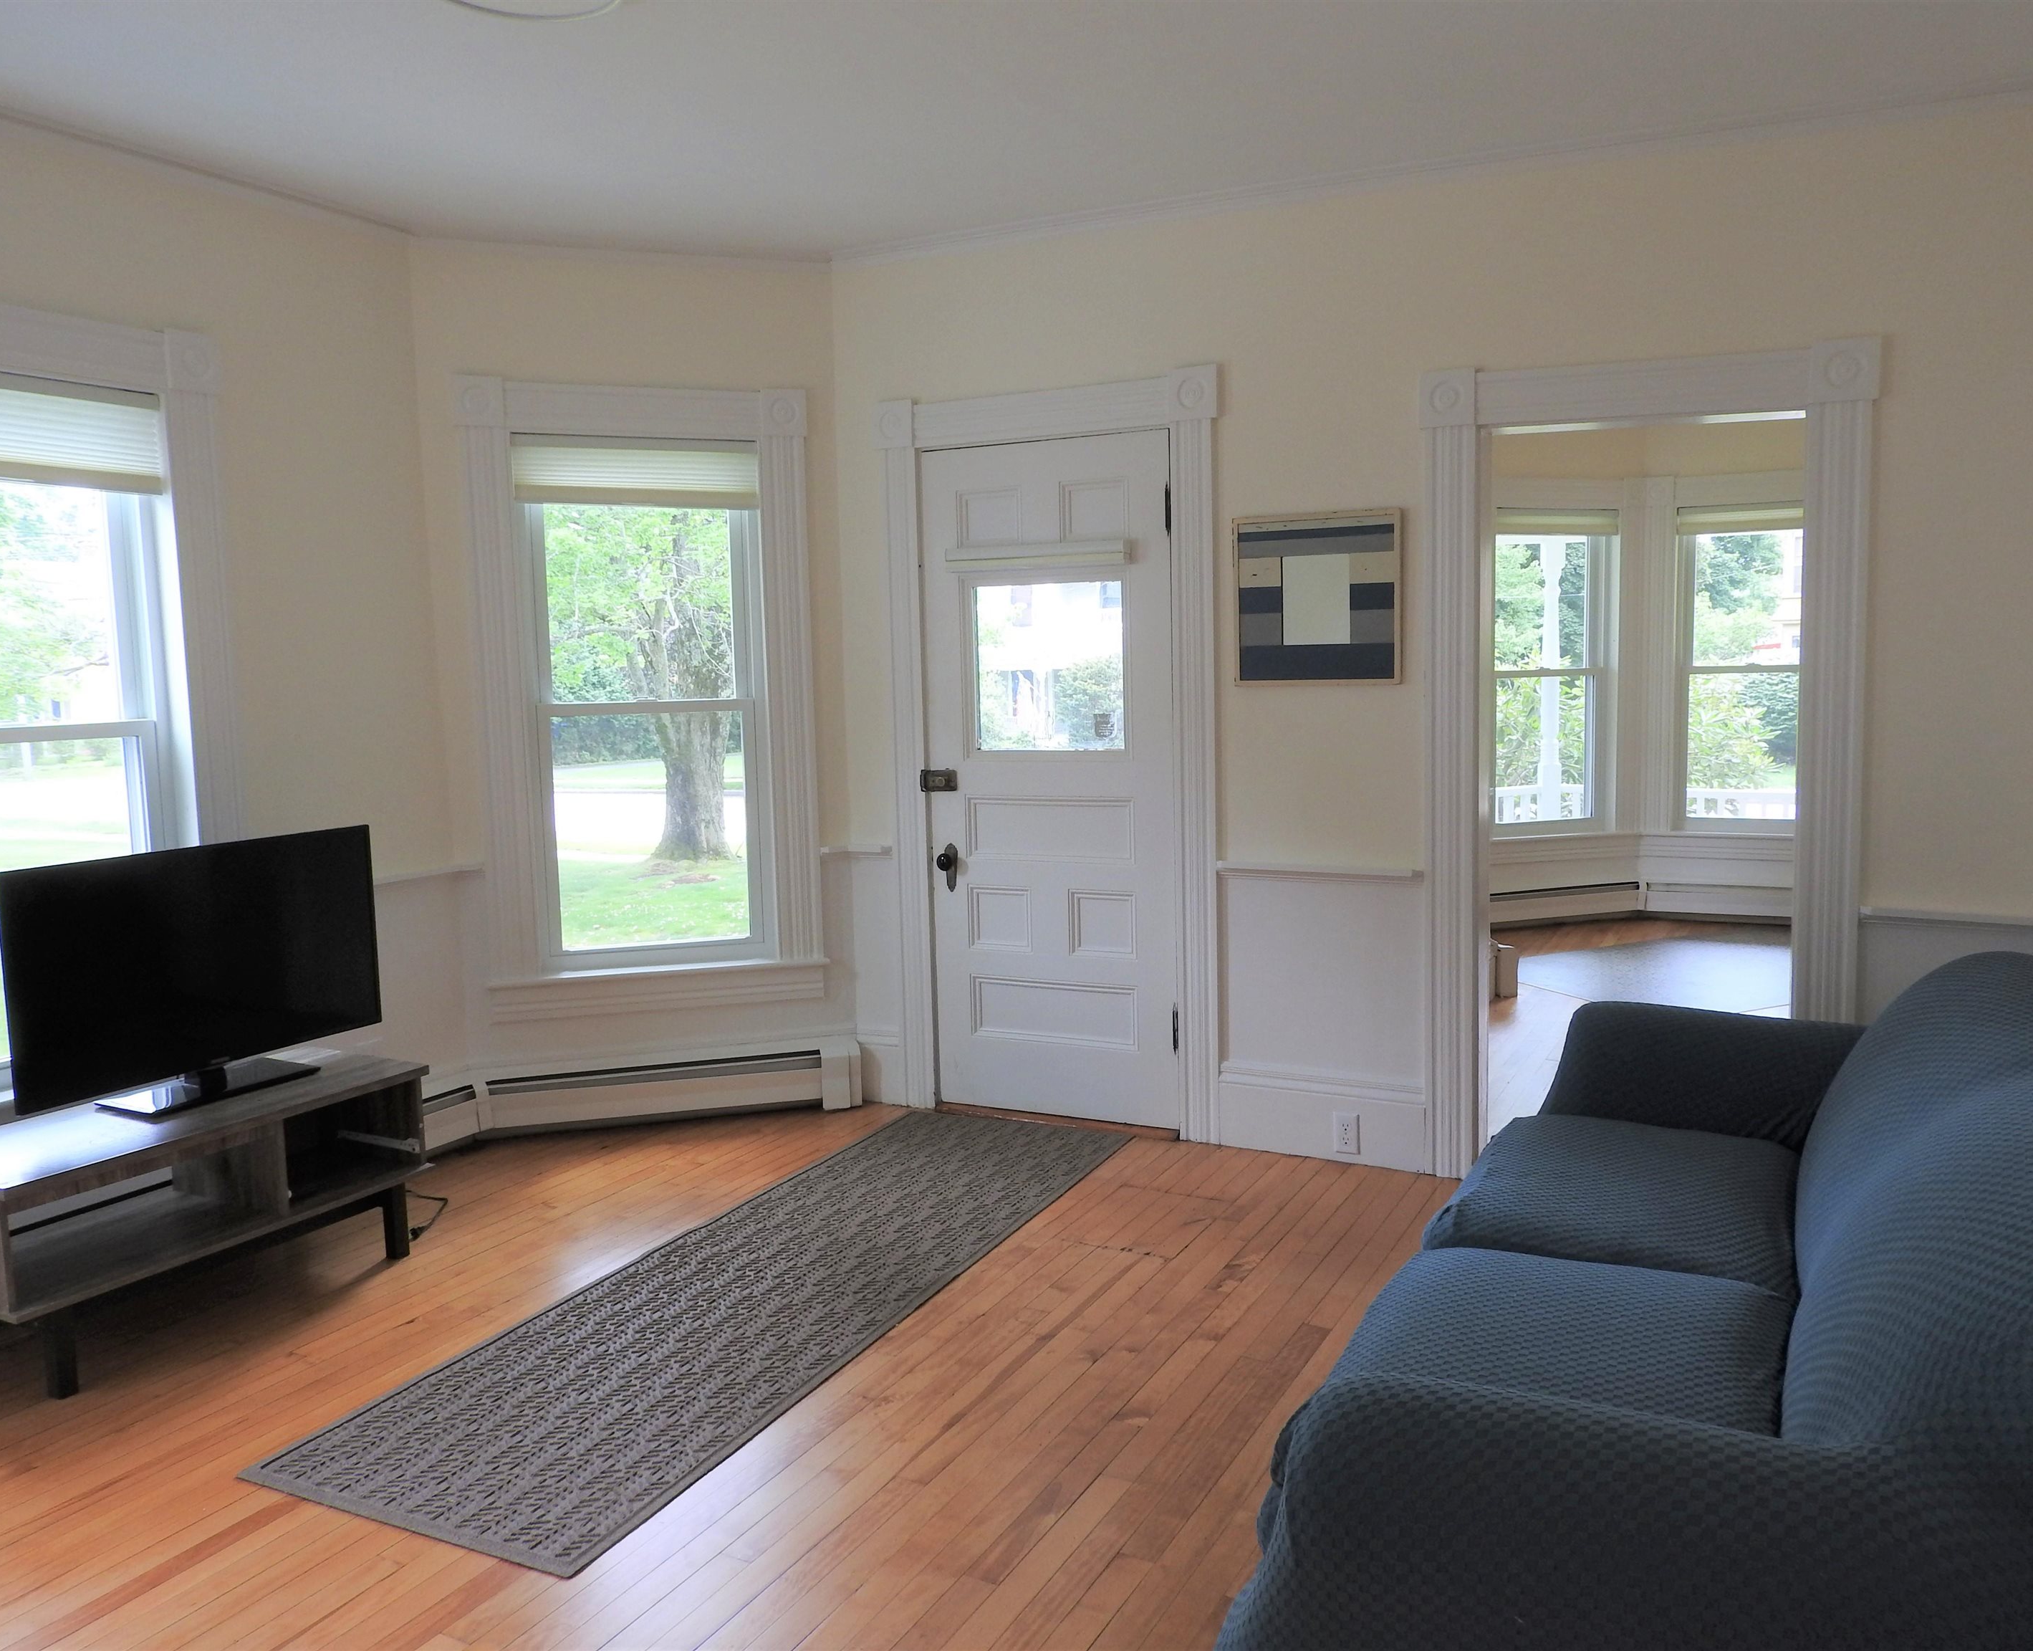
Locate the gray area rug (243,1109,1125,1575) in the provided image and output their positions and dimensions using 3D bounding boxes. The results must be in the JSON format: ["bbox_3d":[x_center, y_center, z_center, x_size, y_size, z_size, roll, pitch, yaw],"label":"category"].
[{"bbox_3d":[-0.512,1.044,3.631,0.758,0.010,2.499,1,6,24],"label":"gray area rug"}]

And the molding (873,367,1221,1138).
[{"bbox_3d":[0.106,-0.197,4.662,1.099,2.239,0.100,1,6,24],"label":"molding"}]

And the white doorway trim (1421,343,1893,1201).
[{"bbox_3d":[1.595,-0.097,3.933,1.086,2.144,0.140,1,6,24],"label":"white doorway trim"}]

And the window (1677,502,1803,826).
[{"bbox_3d":[3.913,-0.837,8.085,0.712,1.733,0.100,1,6,24],"label":"window"}]

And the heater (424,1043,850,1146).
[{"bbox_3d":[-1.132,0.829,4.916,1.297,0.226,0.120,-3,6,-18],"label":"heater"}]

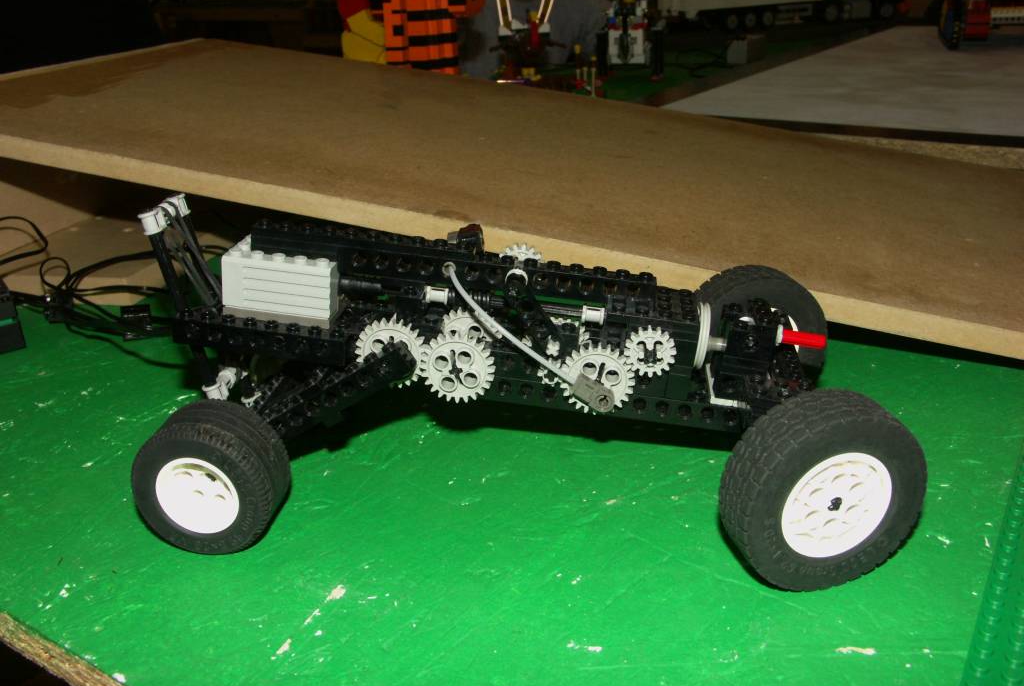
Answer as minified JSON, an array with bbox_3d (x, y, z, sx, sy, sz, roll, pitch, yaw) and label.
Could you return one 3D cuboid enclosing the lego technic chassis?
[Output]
[{"bbox_3d":[0.003,0.001,0.341,0.263,0.113,0.160,0,22,6],"label":"lego technic chassis"}]

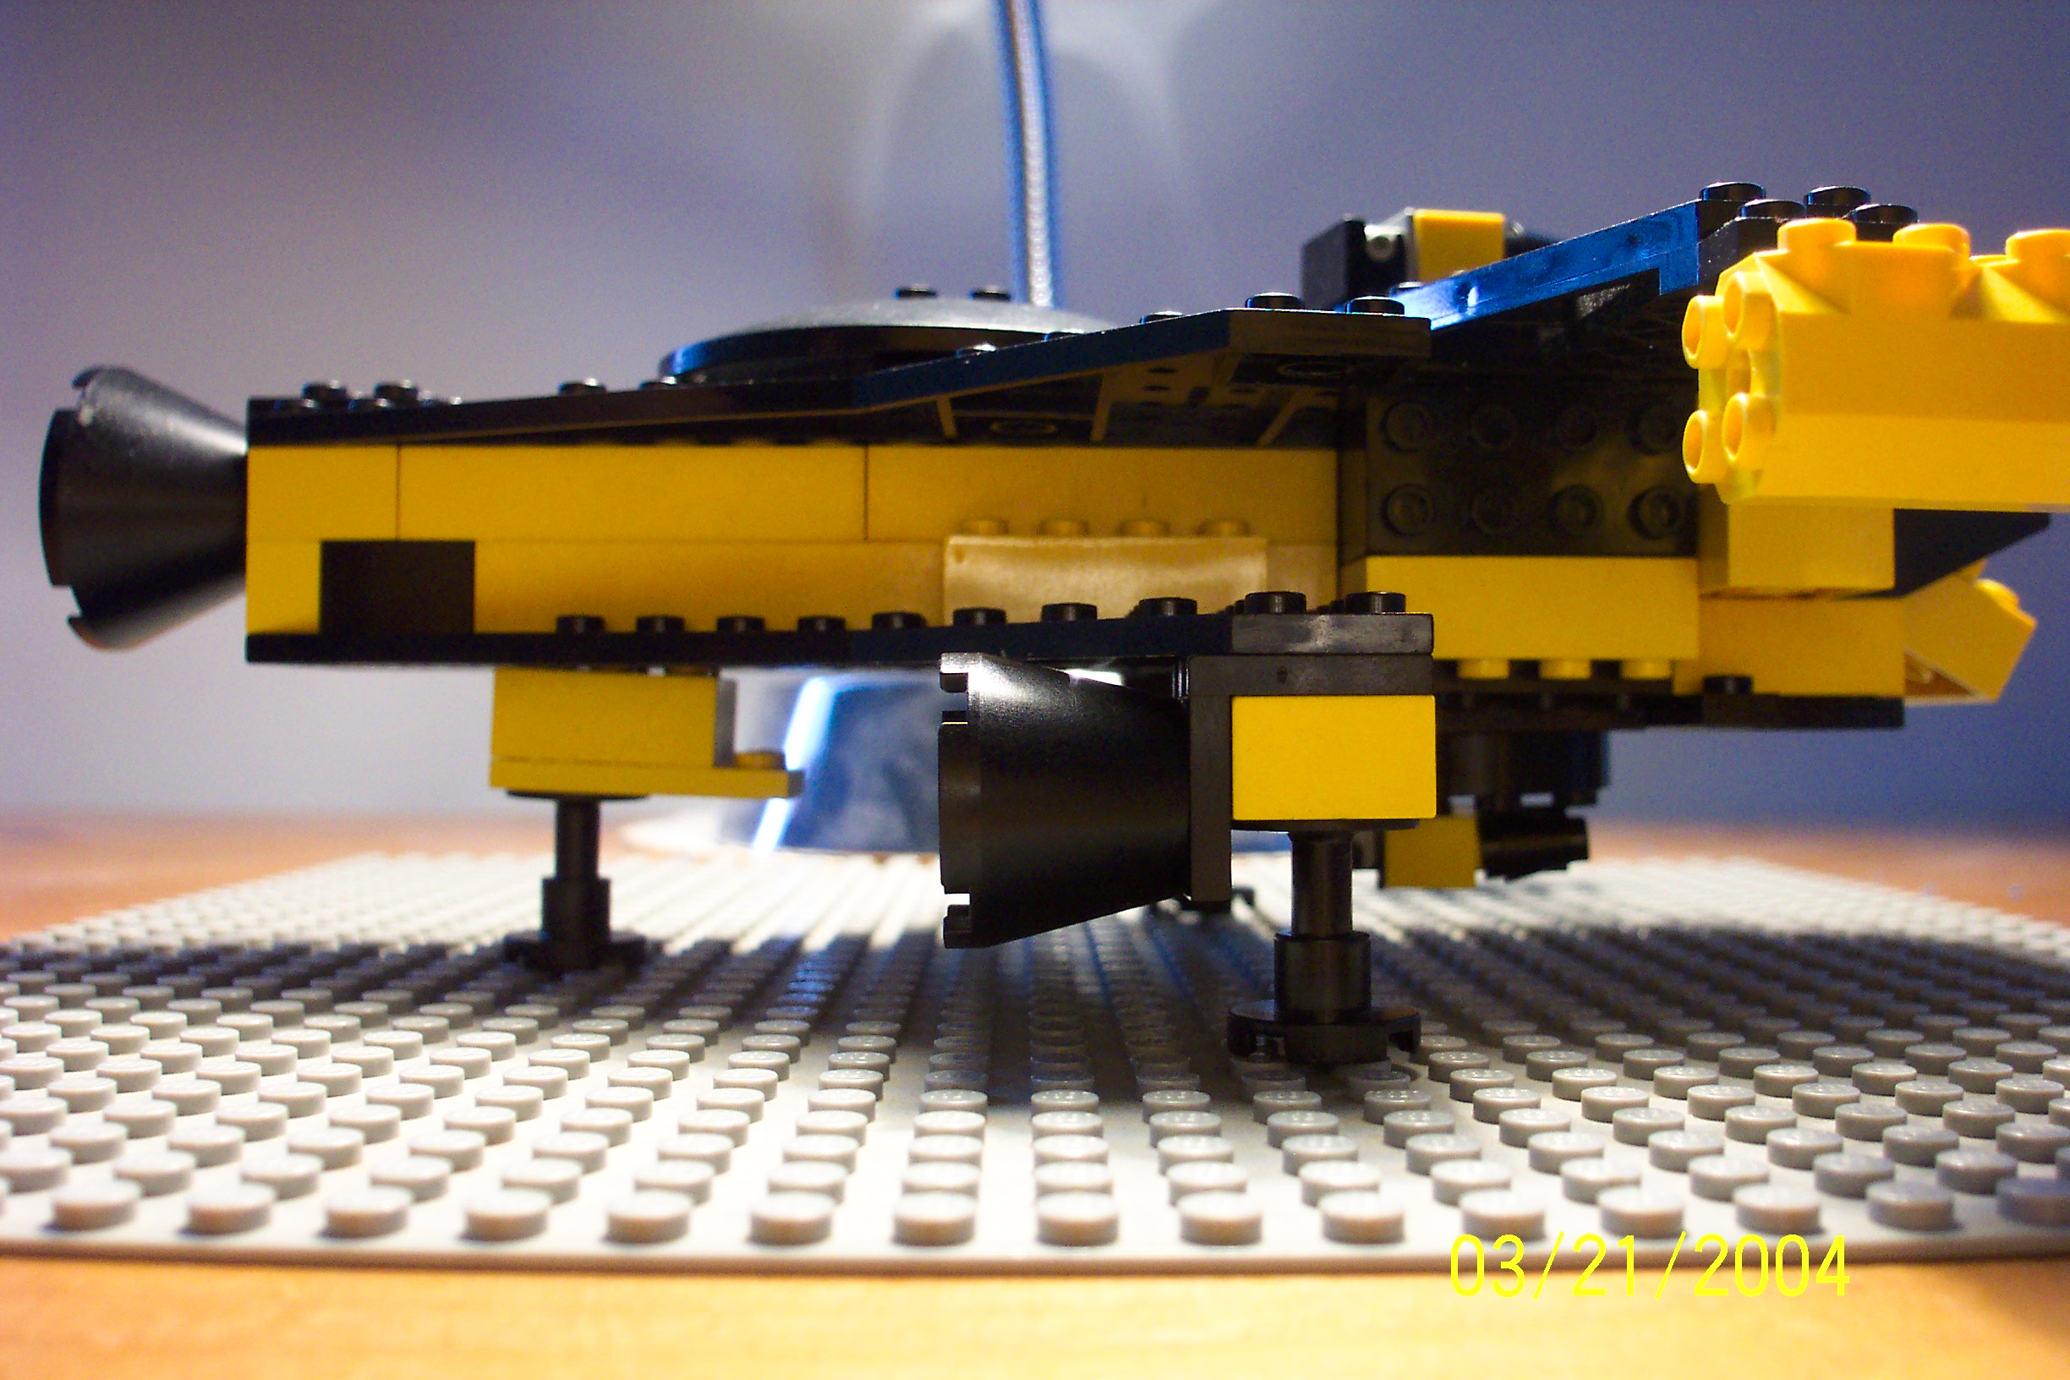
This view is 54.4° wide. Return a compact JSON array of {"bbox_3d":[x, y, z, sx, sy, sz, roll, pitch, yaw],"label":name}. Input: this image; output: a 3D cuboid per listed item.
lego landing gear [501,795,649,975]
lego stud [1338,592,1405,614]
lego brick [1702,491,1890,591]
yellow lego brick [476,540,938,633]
[{"bbox_3d":[-0.050,0.020,0.220,0.016,0.019,0.016,0,-1,-1],"label":"lego landing gear"},{"bbox_3d":[0.027,-0.007,0.161,0.005,0.002,0.005,0,-1,-1],"label":"lego stud"},{"bbox_3d":[0.071,-0.014,0.190,0.016,0.010,0.013,0,-1,-1],"label":"lego brick"},{"bbox_3d":[-0.033,-0.010,0.209,0.048,0.010,0.008,0,-1,-1],"label":"yellow lego brick"}]

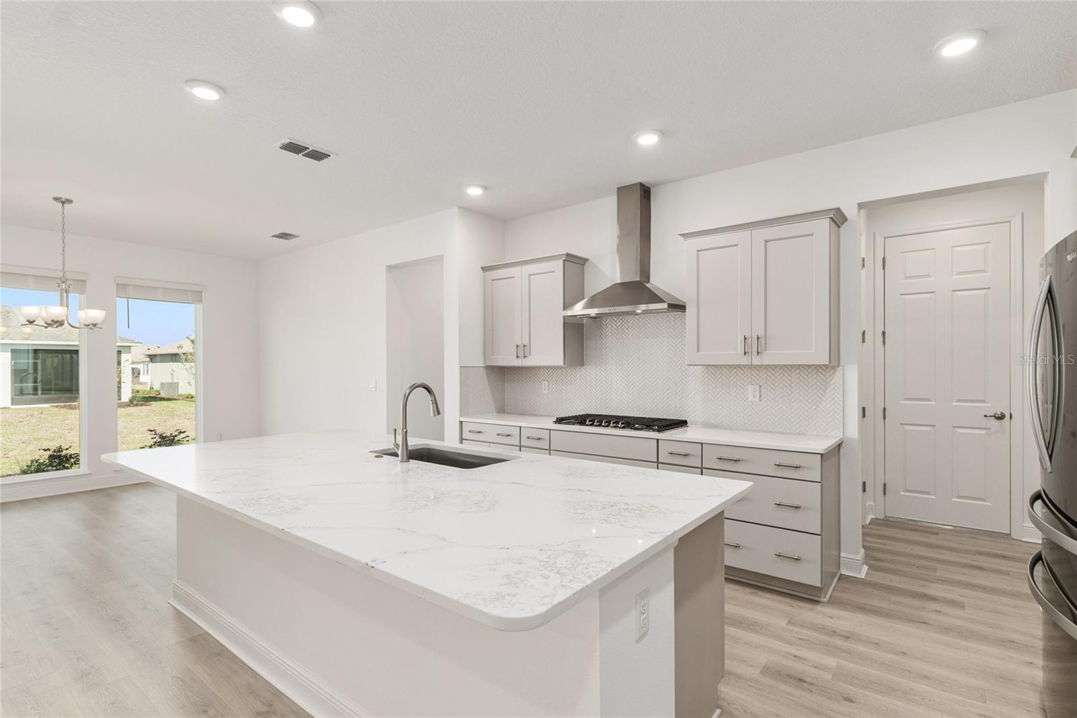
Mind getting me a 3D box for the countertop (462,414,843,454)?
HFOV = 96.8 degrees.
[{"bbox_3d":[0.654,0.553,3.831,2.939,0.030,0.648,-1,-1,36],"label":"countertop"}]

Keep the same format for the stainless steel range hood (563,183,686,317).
[{"bbox_3d":[0.705,-0.901,3.915,0.904,1.085,0.486,-1,-1,36],"label":"stainless steel range hood"}]

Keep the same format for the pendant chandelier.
[{"bbox_3d":[-4.274,-0.849,4.298,0.575,1.159,0.575,-1,-1,36],"label":"pendant chandelier"}]

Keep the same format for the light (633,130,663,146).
[{"bbox_3d":[0.725,-1.443,3.154,0.190,0.025,0.190,0,-1,0],"label":"light"}]

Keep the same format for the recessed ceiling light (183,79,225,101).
[{"bbox_3d":[-1.817,-1.447,2.606,0.190,0.025,0.190,-1,-1,36],"label":"recessed ceiling light"}]

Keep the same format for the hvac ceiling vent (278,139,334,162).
[{"bbox_3d":[-1.616,-1.438,3.339,0.210,0.020,0.340,-1,-1,36],"label":"hvac ceiling vent"}]

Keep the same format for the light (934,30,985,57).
[{"bbox_3d":[1.970,-1.459,2.240,0.190,0.025,0.190,-1,-1,36],"label":"light"}]

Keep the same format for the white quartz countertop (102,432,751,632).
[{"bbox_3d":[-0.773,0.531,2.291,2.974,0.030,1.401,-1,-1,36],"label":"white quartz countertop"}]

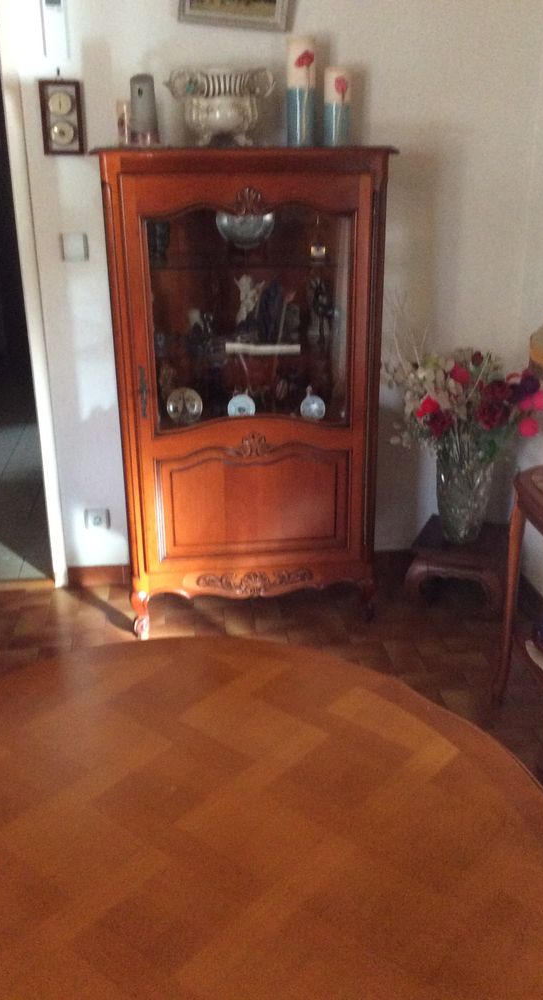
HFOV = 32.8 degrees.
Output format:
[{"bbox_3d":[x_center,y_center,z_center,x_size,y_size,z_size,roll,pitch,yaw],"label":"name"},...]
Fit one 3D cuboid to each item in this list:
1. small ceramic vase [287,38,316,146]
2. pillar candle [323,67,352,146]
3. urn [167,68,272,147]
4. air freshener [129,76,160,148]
[{"bbox_3d":[0.086,-1.169,2.659,0.082,0.285,0.082,-3,19,-7],"label":"small ceramic vase"},{"bbox_3d":[0.186,-1.129,2.655,0.077,0.207,0.077,-3,22,-7],"label":"pillar candle"},{"bbox_3d":[-0.145,-1.109,2.612,0.308,0.205,0.202,-3,22,-7],"label":"urn"},{"bbox_3d":[-0.359,-1.092,2.590,0.083,0.186,0.083,-3,22,-7],"label":"air freshener"}]

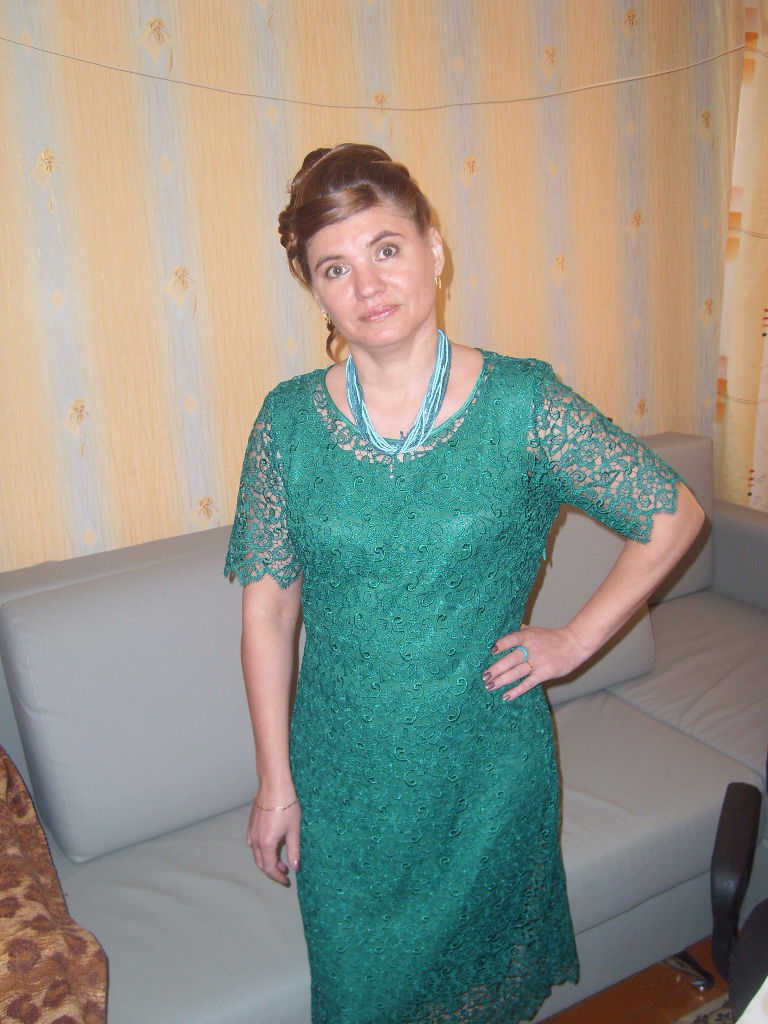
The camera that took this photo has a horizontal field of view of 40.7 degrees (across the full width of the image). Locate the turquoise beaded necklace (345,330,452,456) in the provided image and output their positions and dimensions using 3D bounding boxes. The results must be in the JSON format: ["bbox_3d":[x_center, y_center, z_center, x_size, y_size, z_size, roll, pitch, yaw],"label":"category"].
[{"bbox_3d":[0.018,-0.155,1.310,0.137,0.152,0.135,-3,9,8],"label":"turquoise beaded necklace"}]

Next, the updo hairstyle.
[{"bbox_3d":[-0.028,-0.341,1.315,0.190,0.250,0.225,-19,8,8],"label":"updo hairstyle"}]

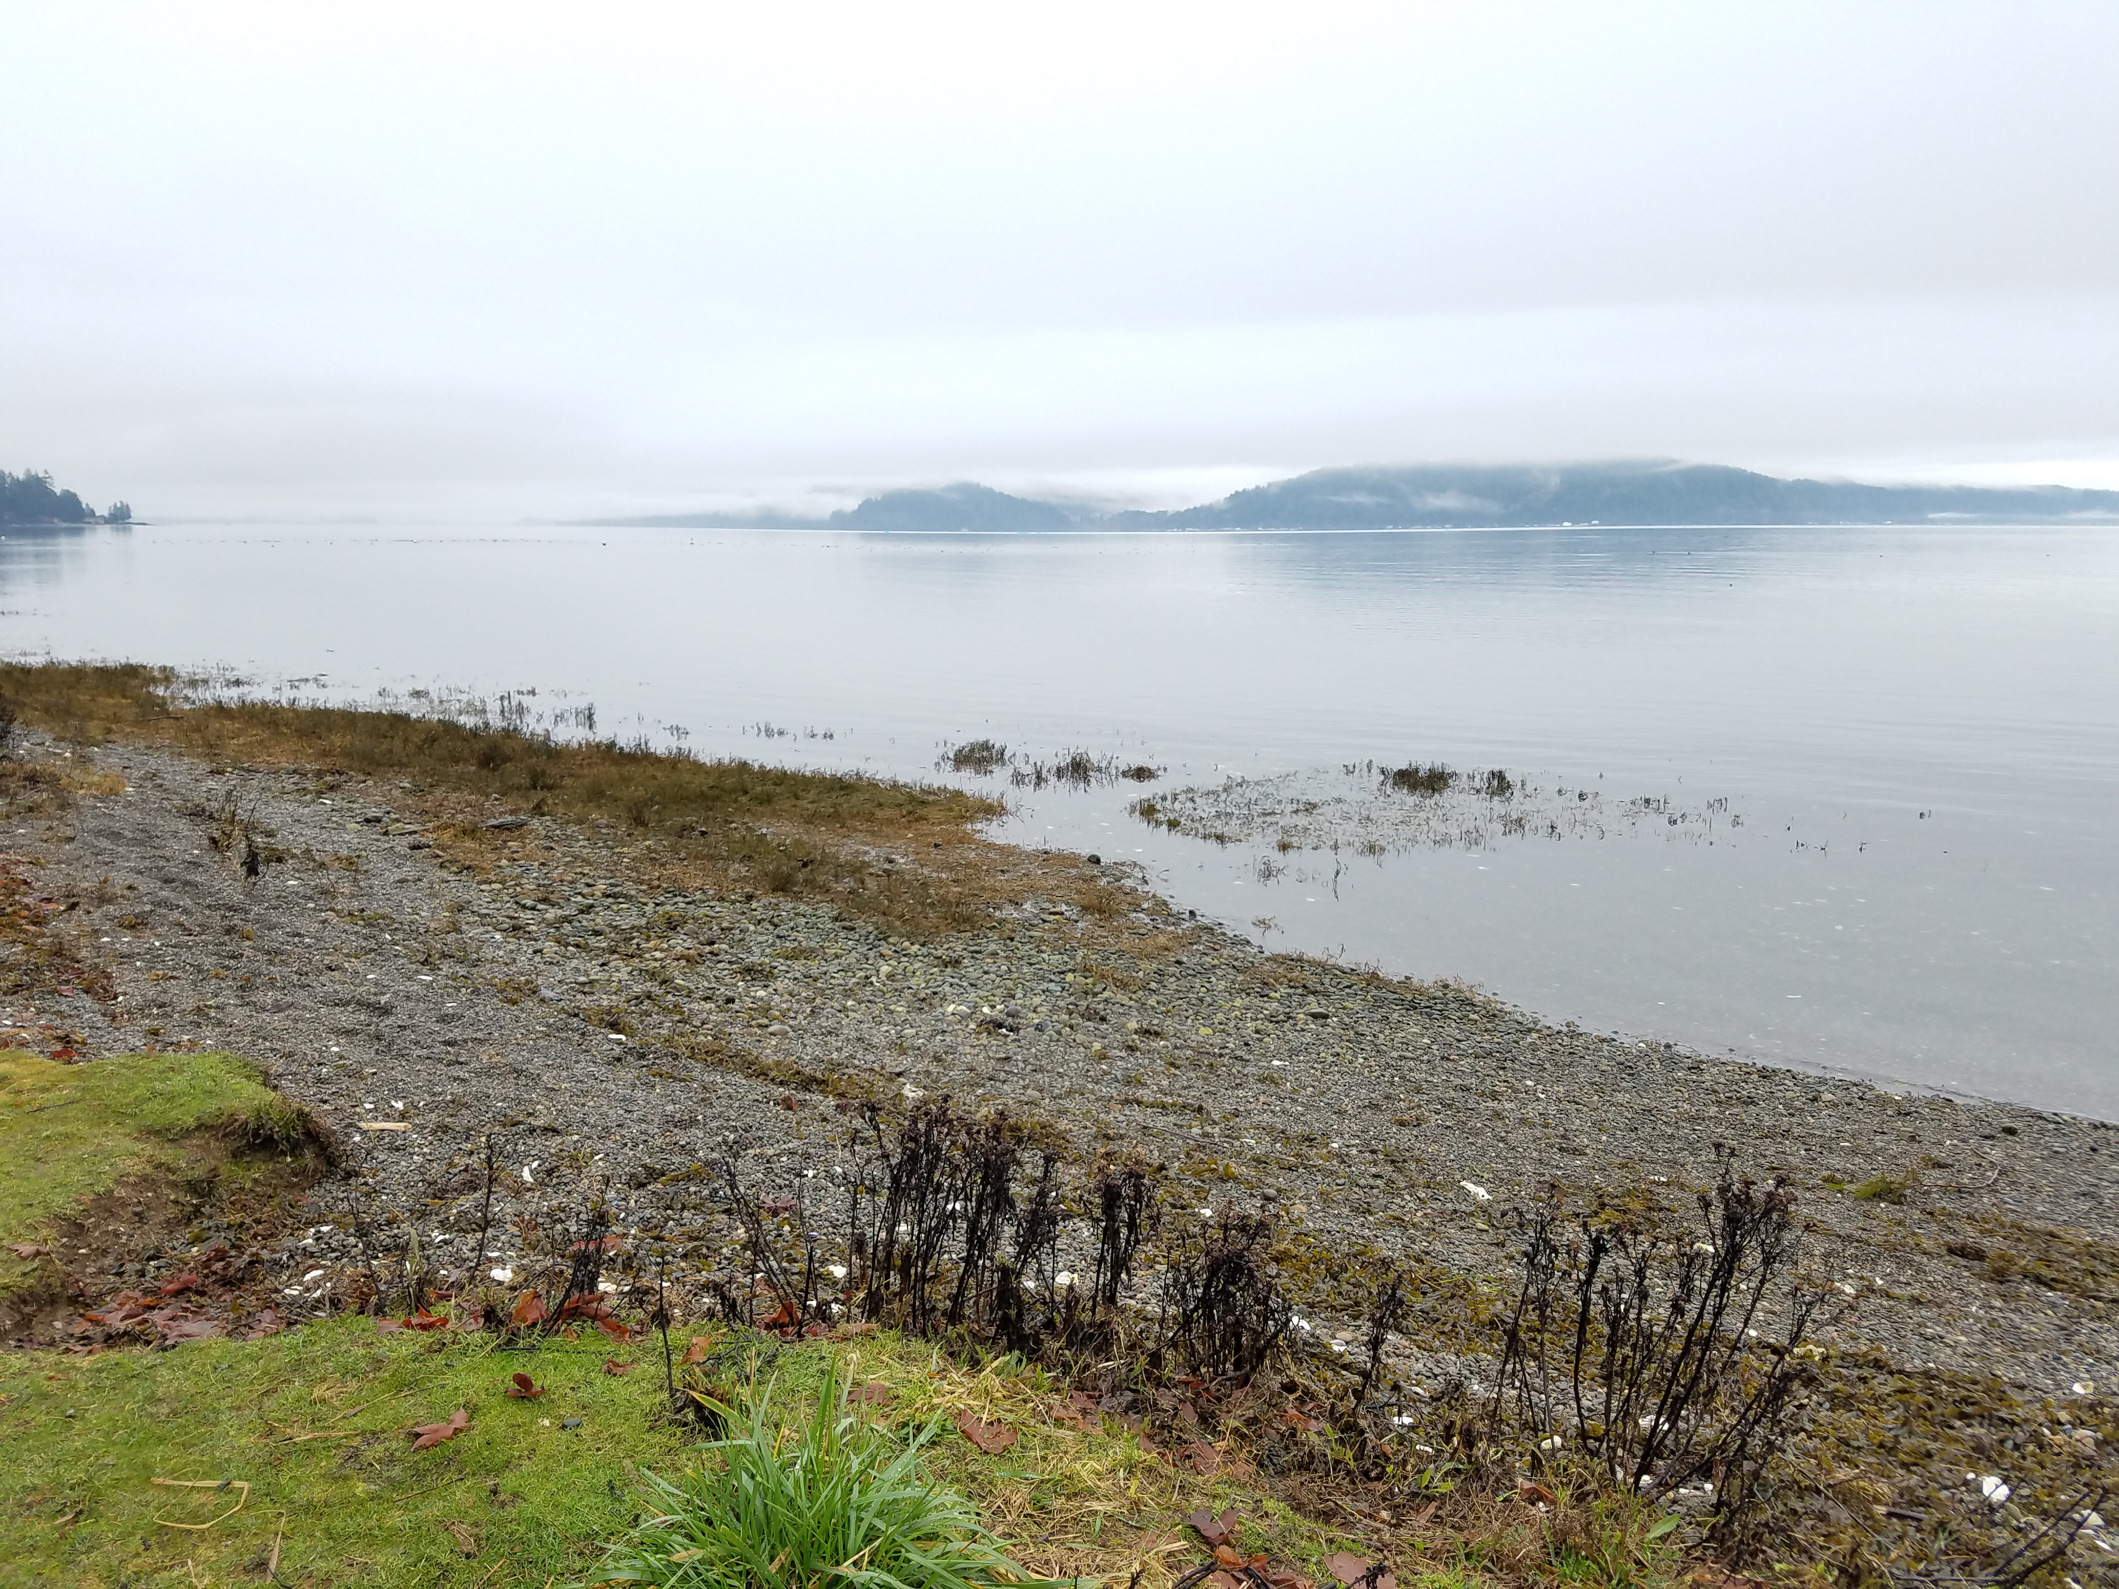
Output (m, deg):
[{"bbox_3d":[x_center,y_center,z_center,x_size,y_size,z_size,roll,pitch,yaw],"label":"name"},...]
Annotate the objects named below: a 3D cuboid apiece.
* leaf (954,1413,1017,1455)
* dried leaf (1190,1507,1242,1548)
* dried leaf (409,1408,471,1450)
[{"bbox_3d":[-0.125,1.061,2.662,0.133,0.025,0.079,9,13,43],"label":"leaf"},{"bbox_3d":[0.237,1.139,2.486,0.085,0.030,0.078,0,10,0],"label":"dried leaf"},{"bbox_3d":[-1.031,1.060,2.653,0.073,0.030,0.124,7,12,37],"label":"dried leaf"}]

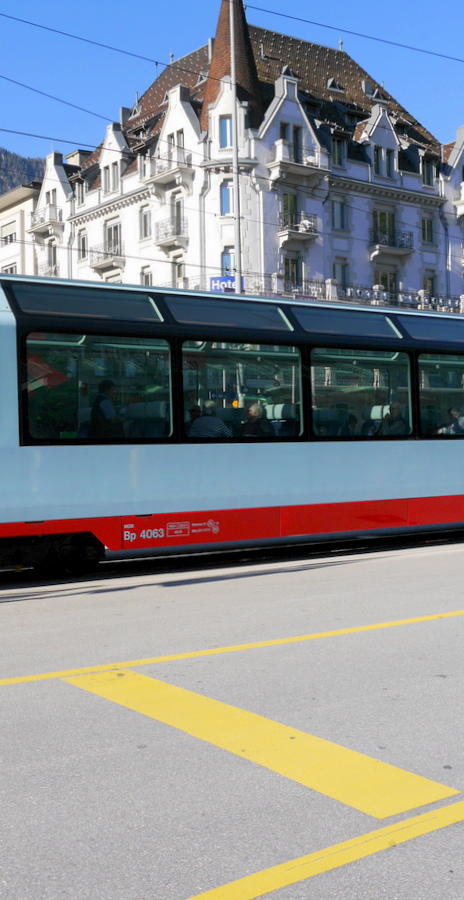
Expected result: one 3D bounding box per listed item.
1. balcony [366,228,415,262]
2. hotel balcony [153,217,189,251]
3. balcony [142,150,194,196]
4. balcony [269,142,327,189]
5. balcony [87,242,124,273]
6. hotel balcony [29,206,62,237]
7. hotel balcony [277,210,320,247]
[{"bbox_3d":[9.167,-11.665,55.669,2.879,1.747,0.788,-1,-1,-35],"label":"balcony"},{"bbox_3d":[-3.248,-11.462,52.647,0.858,1.717,1.919,-1,-1,-40],"label":"hotel balcony"},{"bbox_3d":[-3.372,-14.760,52.552,1.141,2.202,3.181,-1,-1,-40],"label":"balcony"},{"bbox_3d":[3.586,-14.974,51.764,3.384,2.222,1.141,-1,-1,-35],"label":"balcony"},{"bbox_3d":[-7.380,-11.332,57.543,0.747,1.717,2.727,-1,-1,-40],"label":"balcony"},{"bbox_3d":[-12.049,-14.524,62.933,1.030,2.000,2.929,-1,-1,-40],"label":"hotel balcony"},{"bbox_3d":[3.551,-11.563,51.509,2.171,1.768,0.929,-1,-1,-35],"label":"hotel balcony"}]

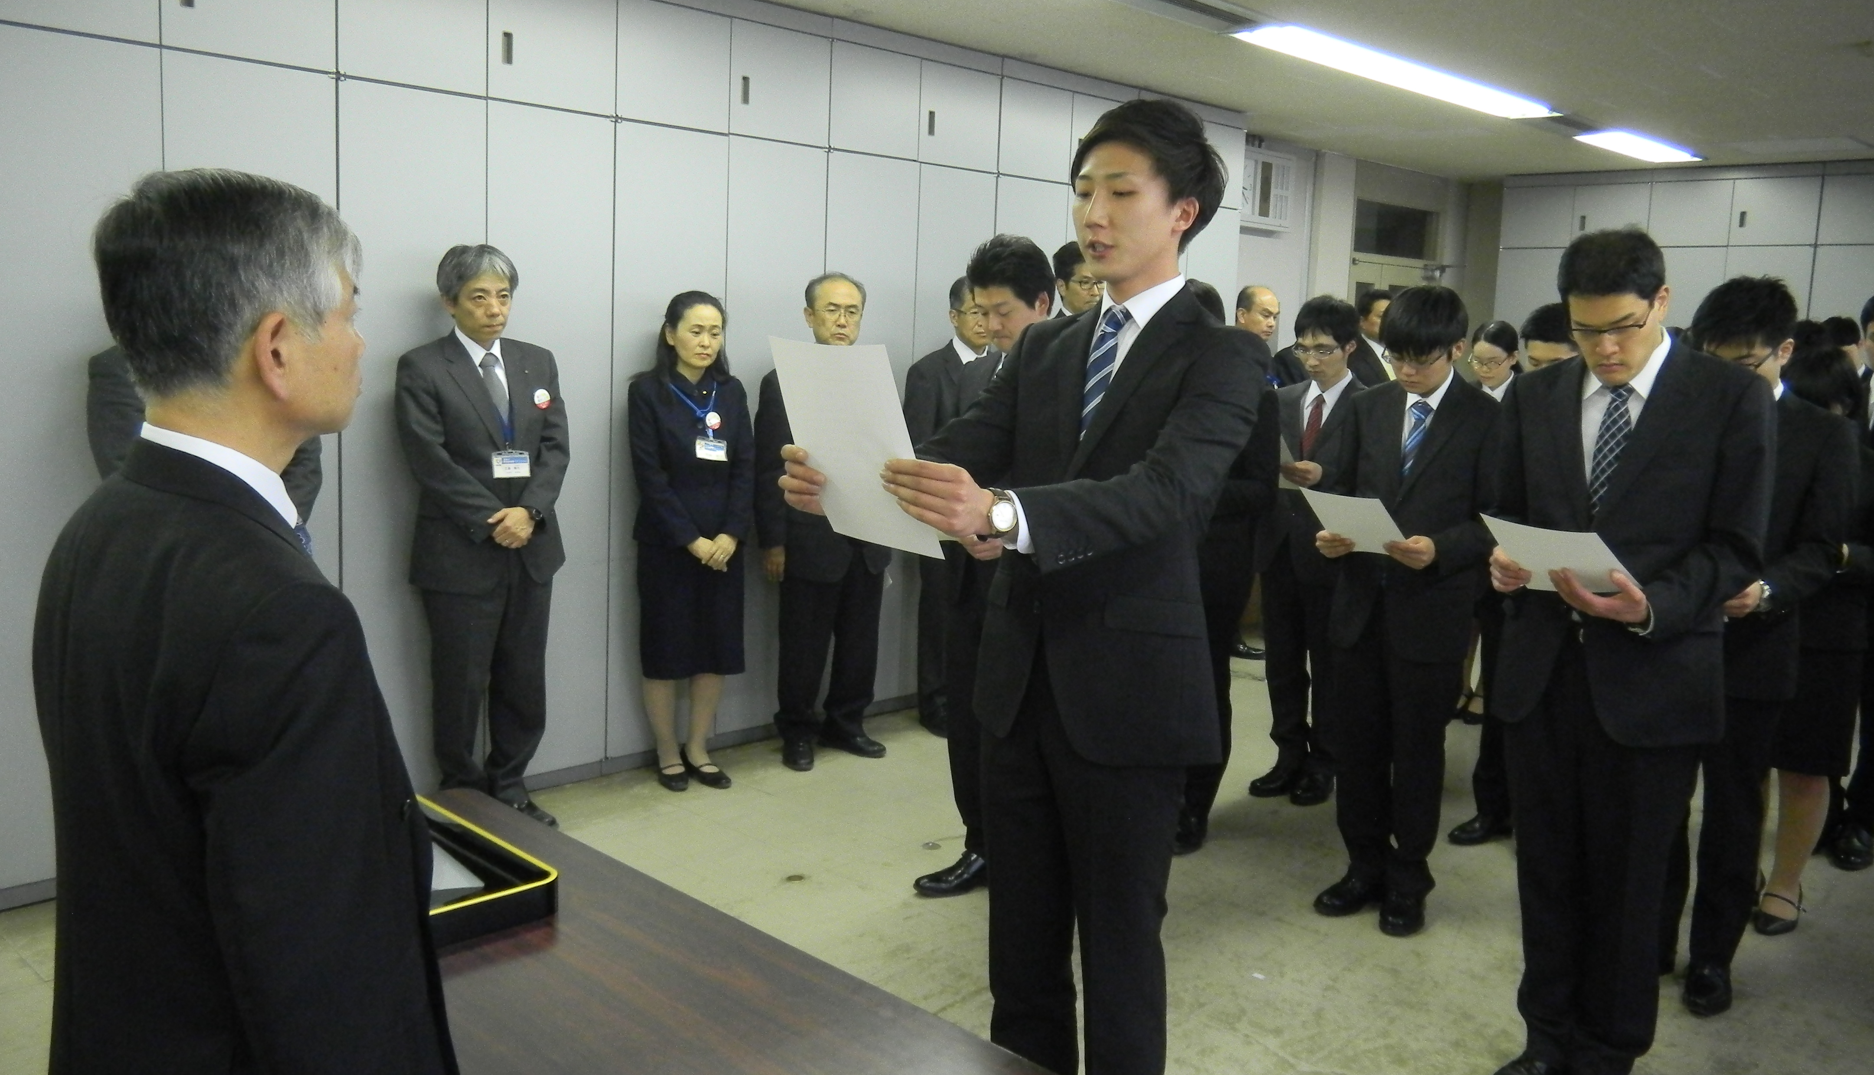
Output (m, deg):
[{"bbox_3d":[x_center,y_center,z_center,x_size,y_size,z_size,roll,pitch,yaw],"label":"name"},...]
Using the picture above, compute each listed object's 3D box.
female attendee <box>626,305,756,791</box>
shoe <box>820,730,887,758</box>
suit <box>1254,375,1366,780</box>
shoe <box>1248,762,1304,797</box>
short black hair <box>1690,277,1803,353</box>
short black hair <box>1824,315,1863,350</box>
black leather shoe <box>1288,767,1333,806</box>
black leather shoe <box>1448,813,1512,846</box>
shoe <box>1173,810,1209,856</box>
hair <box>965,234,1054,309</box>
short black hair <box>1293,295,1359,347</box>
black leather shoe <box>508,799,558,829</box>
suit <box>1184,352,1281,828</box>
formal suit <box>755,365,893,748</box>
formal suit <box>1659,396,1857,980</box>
[{"bbox_3d":[-0.811,0.012,5.028,0.440,1.620,0.290,-4,10,-38],"label":"female attendee"},{"bbox_3d":[-0.293,0.709,5.428,0.285,0.105,0.105,8,9,36],"label":"shoe"},{"bbox_3d":[1.250,0.141,5.045,0.500,1.390,0.370,9,10,43],"label":"suit"},{"bbox_3d":[1.175,0.805,5.134,0.285,0.105,0.105,-3,9,-35],"label":"shoe"},{"bbox_3d":[1.881,-0.512,3.526,0.190,0.185,0.245,11,25,44],"label":"short black hair"},{"bbox_3d":[4.145,-0.923,6.950,0.220,0.190,0.175,-16,19,-42],"label":"short black hair"},{"bbox_3d":[1.270,0.815,5.088,0.105,0.105,0.285,7,9,34],"label":"black leather shoe"},{"bbox_3d":[1.768,0.913,4.888,0.285,0.110,0.105,-2,9,-32],"label":"black leather shoe"},{"bbox_3d":[0.765,0.895,4.683,0.105,0.110,0.285,9,10,37],"label":"shoe"},{"bbox_3d":[0.195,-0.696,3.992,0.240,0.195,0.190,-21,22,-41],"label":"hair"},{"bbox_3d":[1.304,-0.719,5.084,0.235,0.185,0.185,-18,20,-42],"label":"short black hair"},{"bbox_3d":[-1.222,0.797,4.508,0.285,0.105,0.105,9,10,42],"label":"black leather shoe"},{"bbox_3d":[0.754,0.198,4.638,0.380,1.440,0.510,-5,11,-44],"label":"suit"},{"bbox_3d":[-0.360,0.038,5.308,0.520,1.400,0.310,-3,9,-36],"label":"formal suit"},{"bbox_3d":[1.843,0.350,3.586,0.510,1.410,0.370,9,10,42],"label":"formal suit"}]

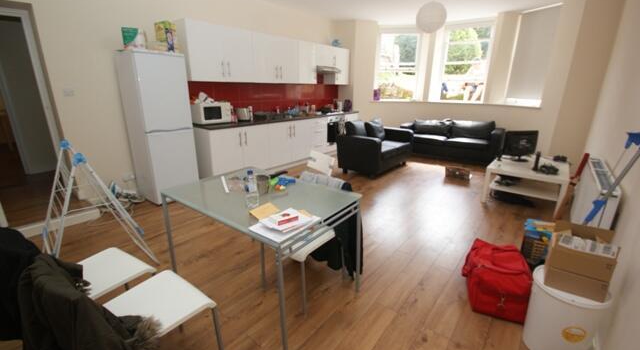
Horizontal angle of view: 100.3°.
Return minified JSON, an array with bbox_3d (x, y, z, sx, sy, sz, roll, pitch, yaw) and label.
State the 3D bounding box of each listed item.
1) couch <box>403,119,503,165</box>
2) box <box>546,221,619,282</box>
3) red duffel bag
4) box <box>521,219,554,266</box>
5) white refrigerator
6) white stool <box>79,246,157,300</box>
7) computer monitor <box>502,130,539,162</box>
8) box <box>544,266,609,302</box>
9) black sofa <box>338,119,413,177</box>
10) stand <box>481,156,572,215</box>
[{"bbox_3d":[2.976,-0.778,6.258,2.000,0.820,0.830,12,20,35],"label":"couch"},{"bbox_3d":[1.438,0.413,1.480,0.240,0.165,0.290,14,21,39],"label":"box"},{"bbox_3d":[1.270,0.736,1.912,0.310,0.330,0.490,8,18,24],"label":"red duffel bag"},{"bbox_3d":[1.946,0.617,2.334,0.270,0.332,0.236,13,21,38],"label":"box"},{"bbox_3d":[-2.189,-0.632,3.679,0.610,1.860,0.580,12,20,33],"label":"white refrigerator"},{"bbox_3d":[-1.303,0.594,1.517,0.460,0.790,0.490,10,19,30],"label":"white stool"},{"bbox_3d":[2.961,-0.402,3.944,0.390,0.400,0.160,2,16,4],"label":"computer monitor"},{"bbox_3d":[1.426,0.549,1.513,0.230,0.117,0.270,12,20,35],"label":"box"},{"bbox_3d":[1.104,-0.522,5.346,0.871,0.816,1.435,14,21,39],"label":"black sofa"},{"bbox_3d":[2.810,0.128,3.662,0.830,0.500,0.700,15,22,40],"label":"stand"}]

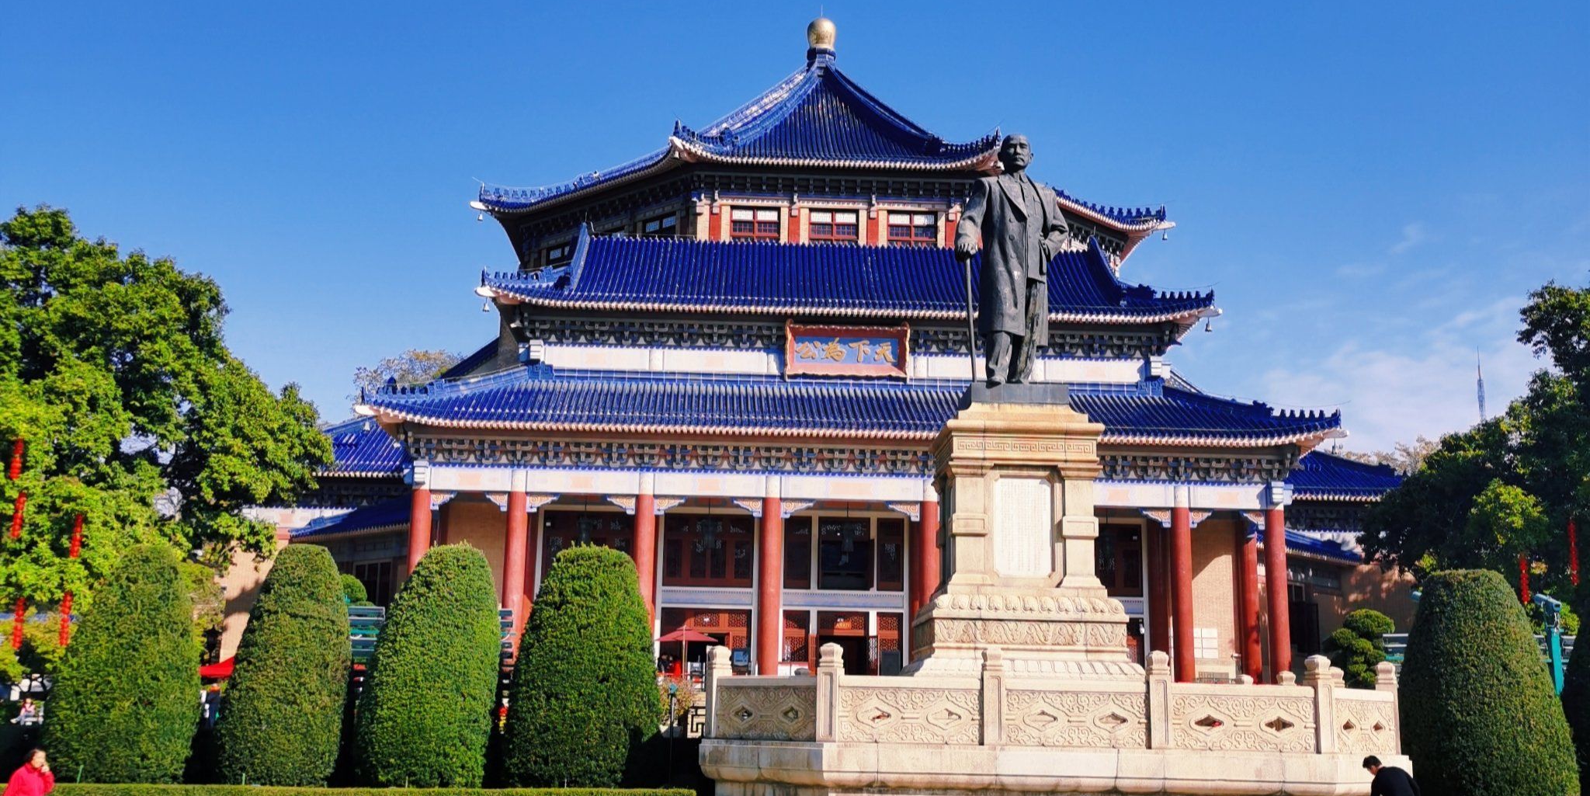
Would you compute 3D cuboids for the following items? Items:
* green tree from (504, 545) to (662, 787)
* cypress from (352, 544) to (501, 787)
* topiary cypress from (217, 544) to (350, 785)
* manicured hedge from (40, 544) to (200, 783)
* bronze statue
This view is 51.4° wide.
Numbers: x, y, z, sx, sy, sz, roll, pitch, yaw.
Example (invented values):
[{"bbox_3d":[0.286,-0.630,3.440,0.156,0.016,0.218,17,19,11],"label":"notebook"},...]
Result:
[{"bbox_3d":[-3.297,4.366,25.734,2.421,4.017,2.421,2,-11,-2],"label":"green tree"},{"bbox_3d":[-5.709,4.310,25.619,2.282,3.977,2.282,2,-11,-2],"label":"cypress"},{"bbox_3d":[-7.859,4.241,25.391,2.033,3.930,2.033,2,-11,-2],"label":"topiary cypress"},{"bbox_3d":[-10.258,4.181,25.161,2.368,3.852,2.368,2,-11,-2],"label":"manicured hedge"},{"bbox_3d":[3.819,-2.459,29.002,1.988,4.563,1.200,2,-11,-2],"label":"bronze statue"}]

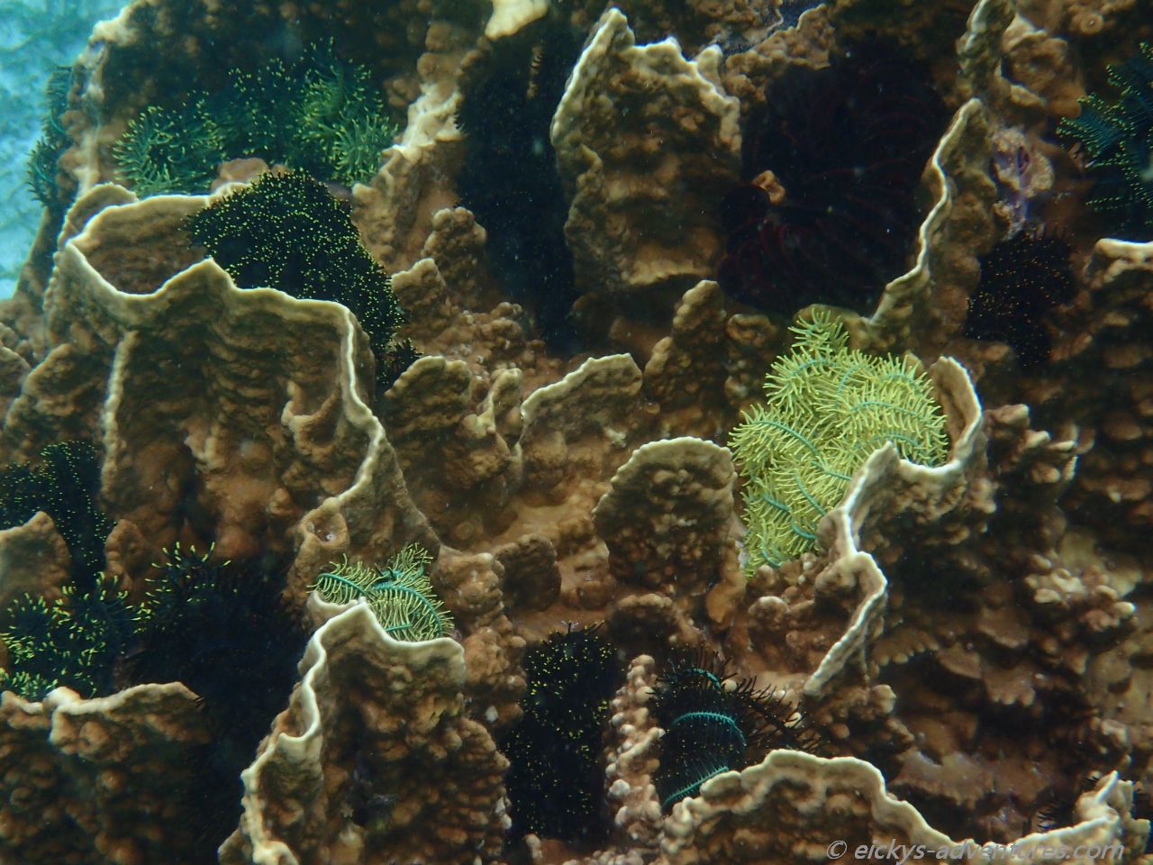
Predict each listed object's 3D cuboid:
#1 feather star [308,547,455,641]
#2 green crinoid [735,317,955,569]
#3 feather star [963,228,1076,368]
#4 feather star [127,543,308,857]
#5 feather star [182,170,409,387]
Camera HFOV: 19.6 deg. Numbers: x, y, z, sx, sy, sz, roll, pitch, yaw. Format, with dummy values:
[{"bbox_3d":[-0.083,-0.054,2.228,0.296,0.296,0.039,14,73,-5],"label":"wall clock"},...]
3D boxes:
[{"bbox_3d":[-0.134,0.117,2.280,0.097,0.057,0.070,0,24,0],"label":"feather star"},{"bbox_3d":[0.181,0.006,2.300,0.150,0.146,0.113,0,24,0],"label":"green crinoid"},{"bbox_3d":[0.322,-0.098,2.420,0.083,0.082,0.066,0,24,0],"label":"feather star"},{"bbox_3d":[-0.242,0.180,2.250,0.123,0.182,0.111,0,24,0],"label":"feather star"},{"bbox_3d":[-0.200,-0.111,2.400,0.166,0.116,0.133,0,24,0],"label":"feather star"}]

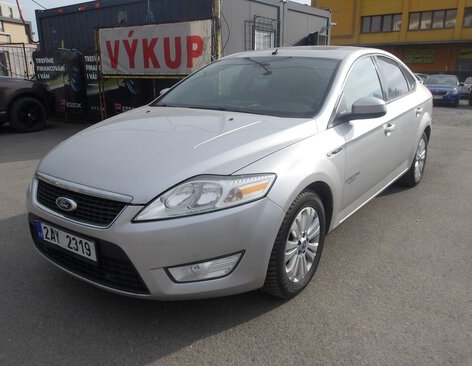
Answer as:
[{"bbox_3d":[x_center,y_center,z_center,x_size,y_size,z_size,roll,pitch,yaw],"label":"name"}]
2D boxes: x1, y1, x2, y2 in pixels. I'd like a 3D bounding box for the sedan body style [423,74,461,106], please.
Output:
[{"bbox_3d":[10.338,-4.686,19.135,1.810,1.460,4.660,8,18,29],"label":"sedan body style"}]

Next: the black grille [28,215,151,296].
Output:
[{"bbox_3d":[-0.826,0.364,1.974,1.030,0.300,0.130,11,19,36],"label":"black grille"}]

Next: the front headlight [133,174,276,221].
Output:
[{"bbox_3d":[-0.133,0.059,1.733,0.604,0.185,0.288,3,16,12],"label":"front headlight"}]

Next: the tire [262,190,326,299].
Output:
[{"bbox_3d":[0.332,0.340,2.226,0.215,0.640,0.640,11,19,36],"label":"tire"}]

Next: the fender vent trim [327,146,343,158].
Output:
[{"bbox_3d":[0.580,-0.180,2.241,0.030,0.045,0.220,11,23,36],"label":"fender vent trim"}]

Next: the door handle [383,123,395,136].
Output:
[{"bbox_3d":[1.204,-0.432,3.015,0.060,0.075,0.200,11,19,36],"label":"door handle"}]

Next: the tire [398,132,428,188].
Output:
[{"bbox_3d":[2.052,-0.283,4.411,0.215,0.640,0.640,11,19,36],"label":"tire"}]

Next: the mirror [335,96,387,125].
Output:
[{"bbox_3d":[0.781,-0.458,2.376,0.235,0.155,0.250,11,19,36],"label":"mirror"}]

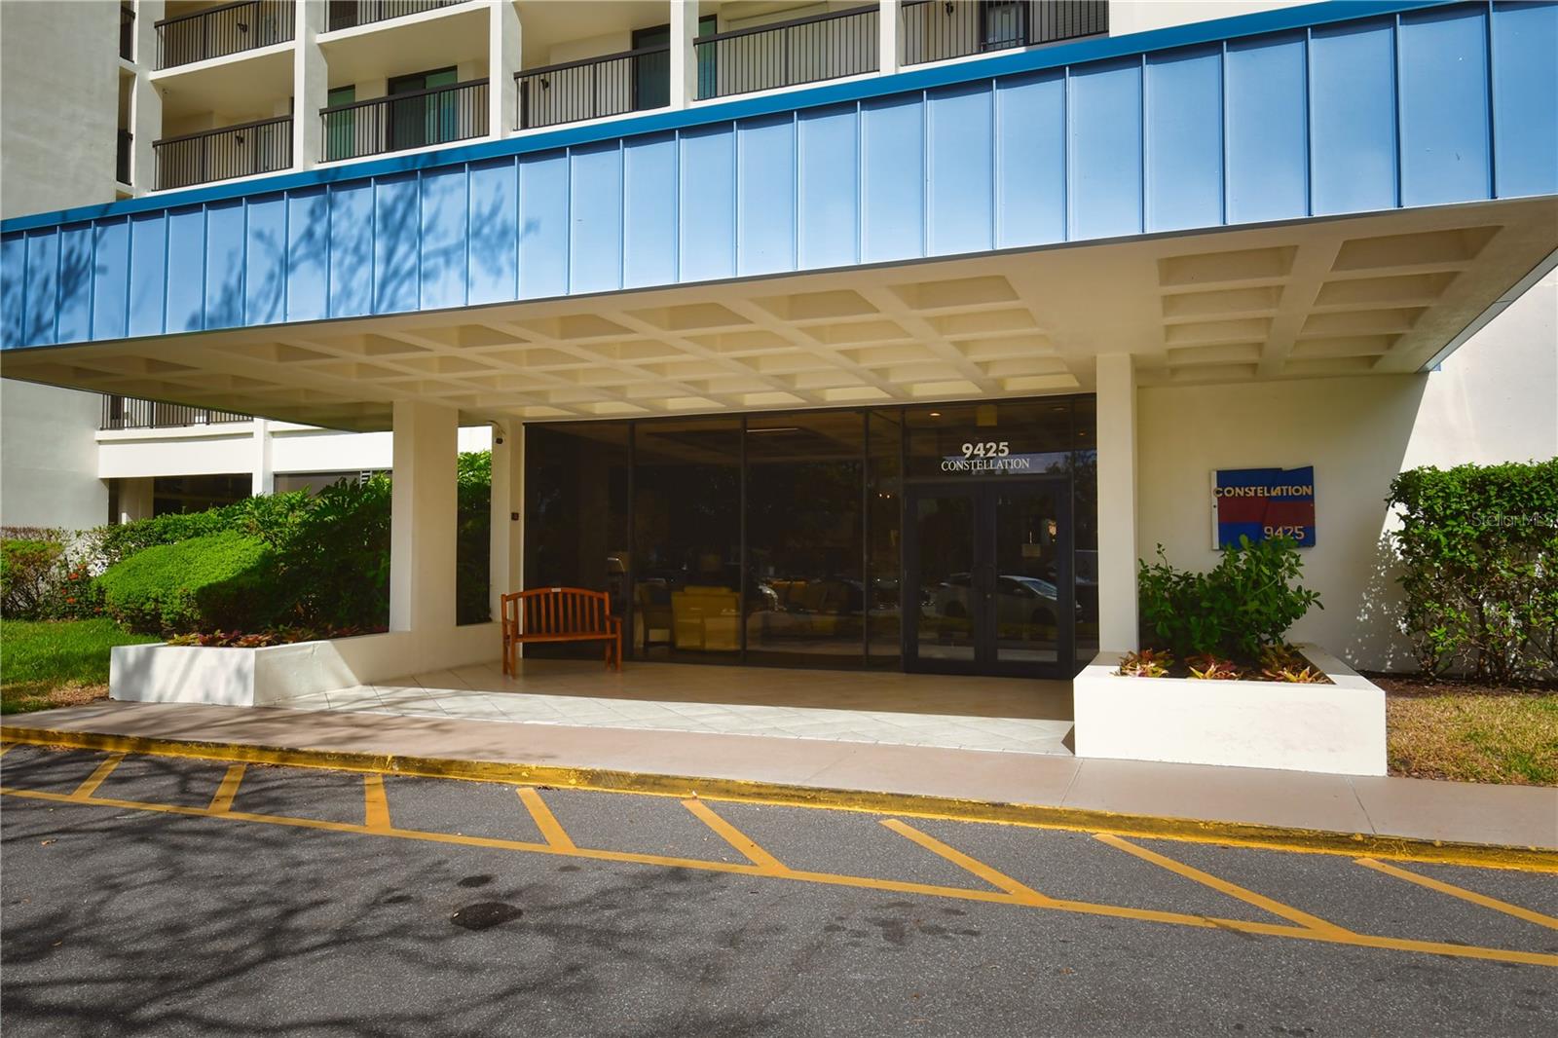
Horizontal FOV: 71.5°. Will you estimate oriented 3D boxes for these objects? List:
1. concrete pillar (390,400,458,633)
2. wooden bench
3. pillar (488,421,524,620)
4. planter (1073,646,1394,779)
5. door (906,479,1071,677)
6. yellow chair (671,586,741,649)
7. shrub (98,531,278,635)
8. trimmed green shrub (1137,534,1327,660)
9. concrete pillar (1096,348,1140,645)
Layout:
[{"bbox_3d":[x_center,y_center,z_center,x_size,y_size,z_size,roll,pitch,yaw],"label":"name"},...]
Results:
[{"bbox_3d":[-4.017,-0.005,12.281,0.293,2.562,0.777,-1,-2,21],"label":"concrete pillar"},{"bbox_3d":[-2.437,1.264,12.174,1.245,0.946,0.540,1,-2,-26],"label":"wooden bench"},{"bbox_3d":[-3.439,0.053,13.775,0.274,2.562,0.330,-1,-2,21],"label":"pillar"},{"bbox_3d":[3.551,1.388,8.776,1.838,0.517,3.981,-1,-2,21],"label":"planter"},{"bbox_3d":[2.252,0.623,11.727,1.792,2.129,0.100,-1,-2,21],"label":"door"},{"bbox_3d":[-0.905,1.396,15.409,0.960,0.880,0.860,-1,-2,17],"label":"yellow chair"},{"bbox_3d":[-7.594,0.812,13.900,2.000,1.280,1.900,1,-3,-29],"label":"shrub"},{"bbox_3d":[3.809,0.652,9.285,1.502,1.025,1.400,-1,-2,21],"label":"trimmed green shrub"},{"bbox_3d":[2.985,-0.118,9.510,0.300,2.551,0.680,-1,-2,21],"label":"concrete pillar"}]

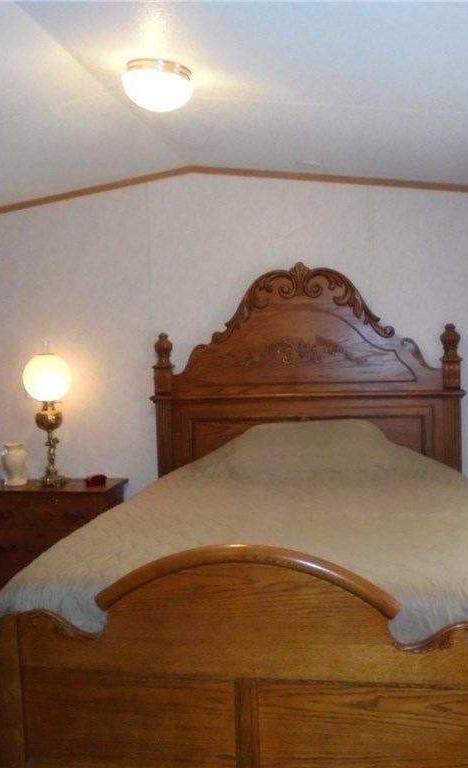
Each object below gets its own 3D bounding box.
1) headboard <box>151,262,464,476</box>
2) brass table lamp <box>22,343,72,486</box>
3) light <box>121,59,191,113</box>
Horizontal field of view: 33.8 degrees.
[{"bbox_3d":[0.377,0.301,4.163,1.690,1.880,0.130,-1,3,10],"label":"headboard"},{"bbox_3d":[-1.035,0.161,4.294,0.255,0.805,0.255,-1,3,10],"label":"brass table lamp"},{"bbox_3d":[-0.258,-1.000,2.631,0.240,0.140,0.240,7,5,10],"label":"light"}]

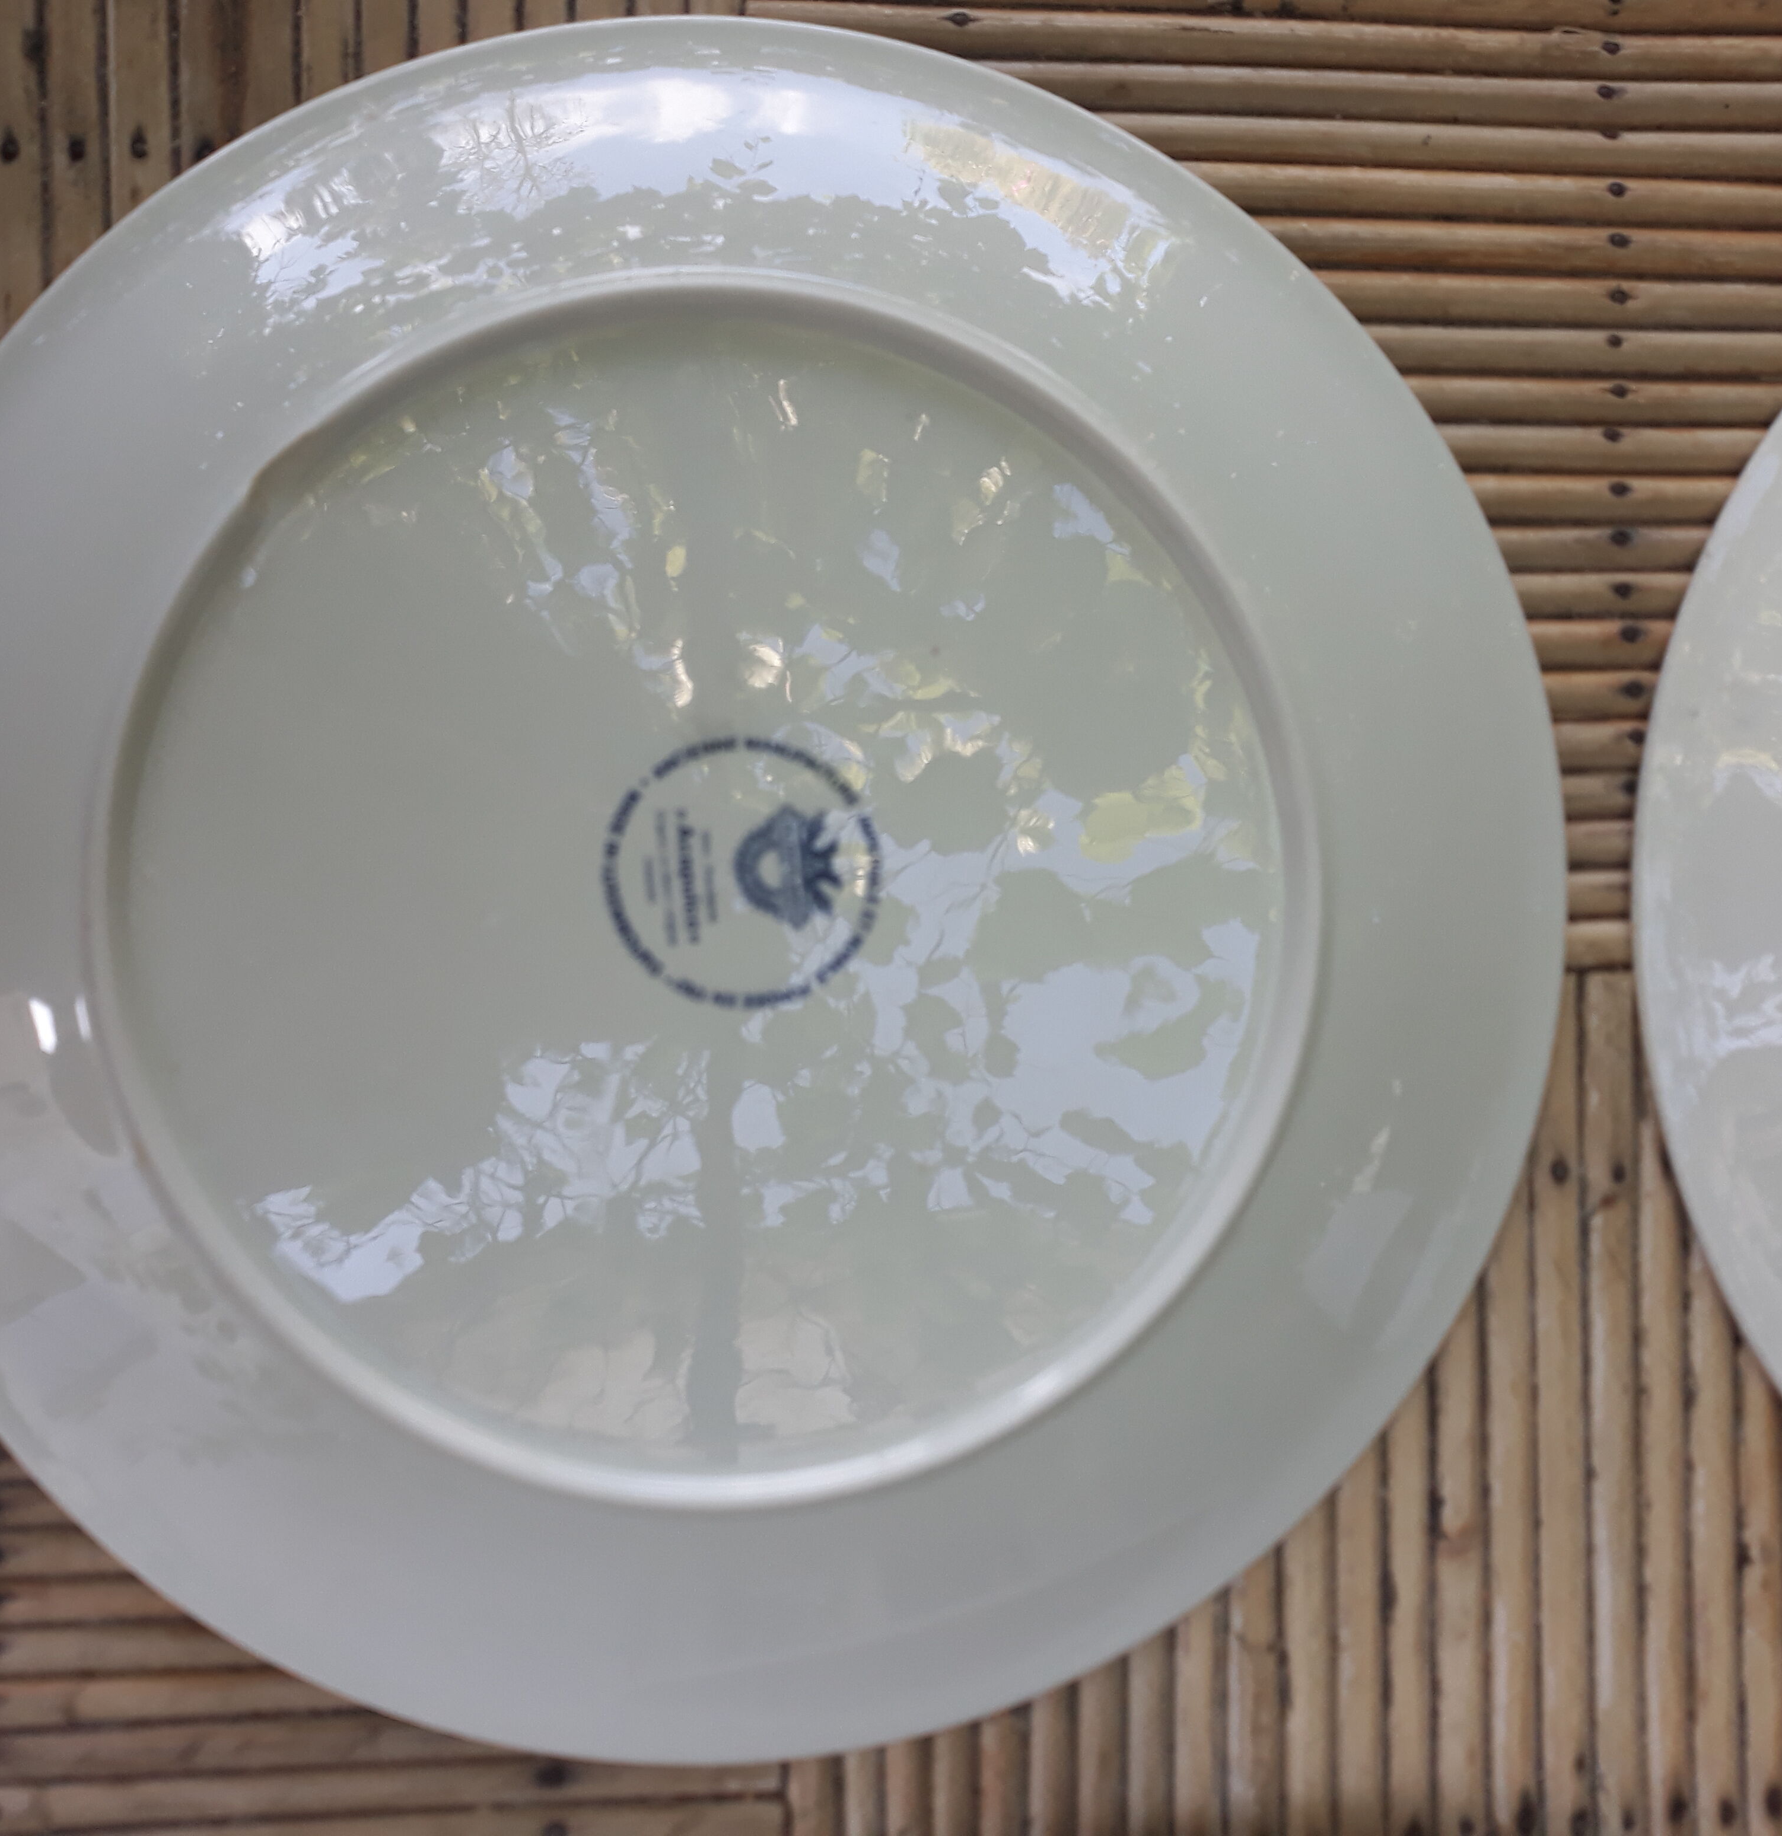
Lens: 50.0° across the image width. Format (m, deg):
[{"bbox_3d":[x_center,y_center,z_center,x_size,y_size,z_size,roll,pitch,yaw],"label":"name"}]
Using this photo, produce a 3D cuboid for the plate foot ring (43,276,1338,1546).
[{"bbox_3d":[-0.023,-0.004,0.267,0.174,0.007,0.174,0,90,-5],"label":"plate foot ring"}]

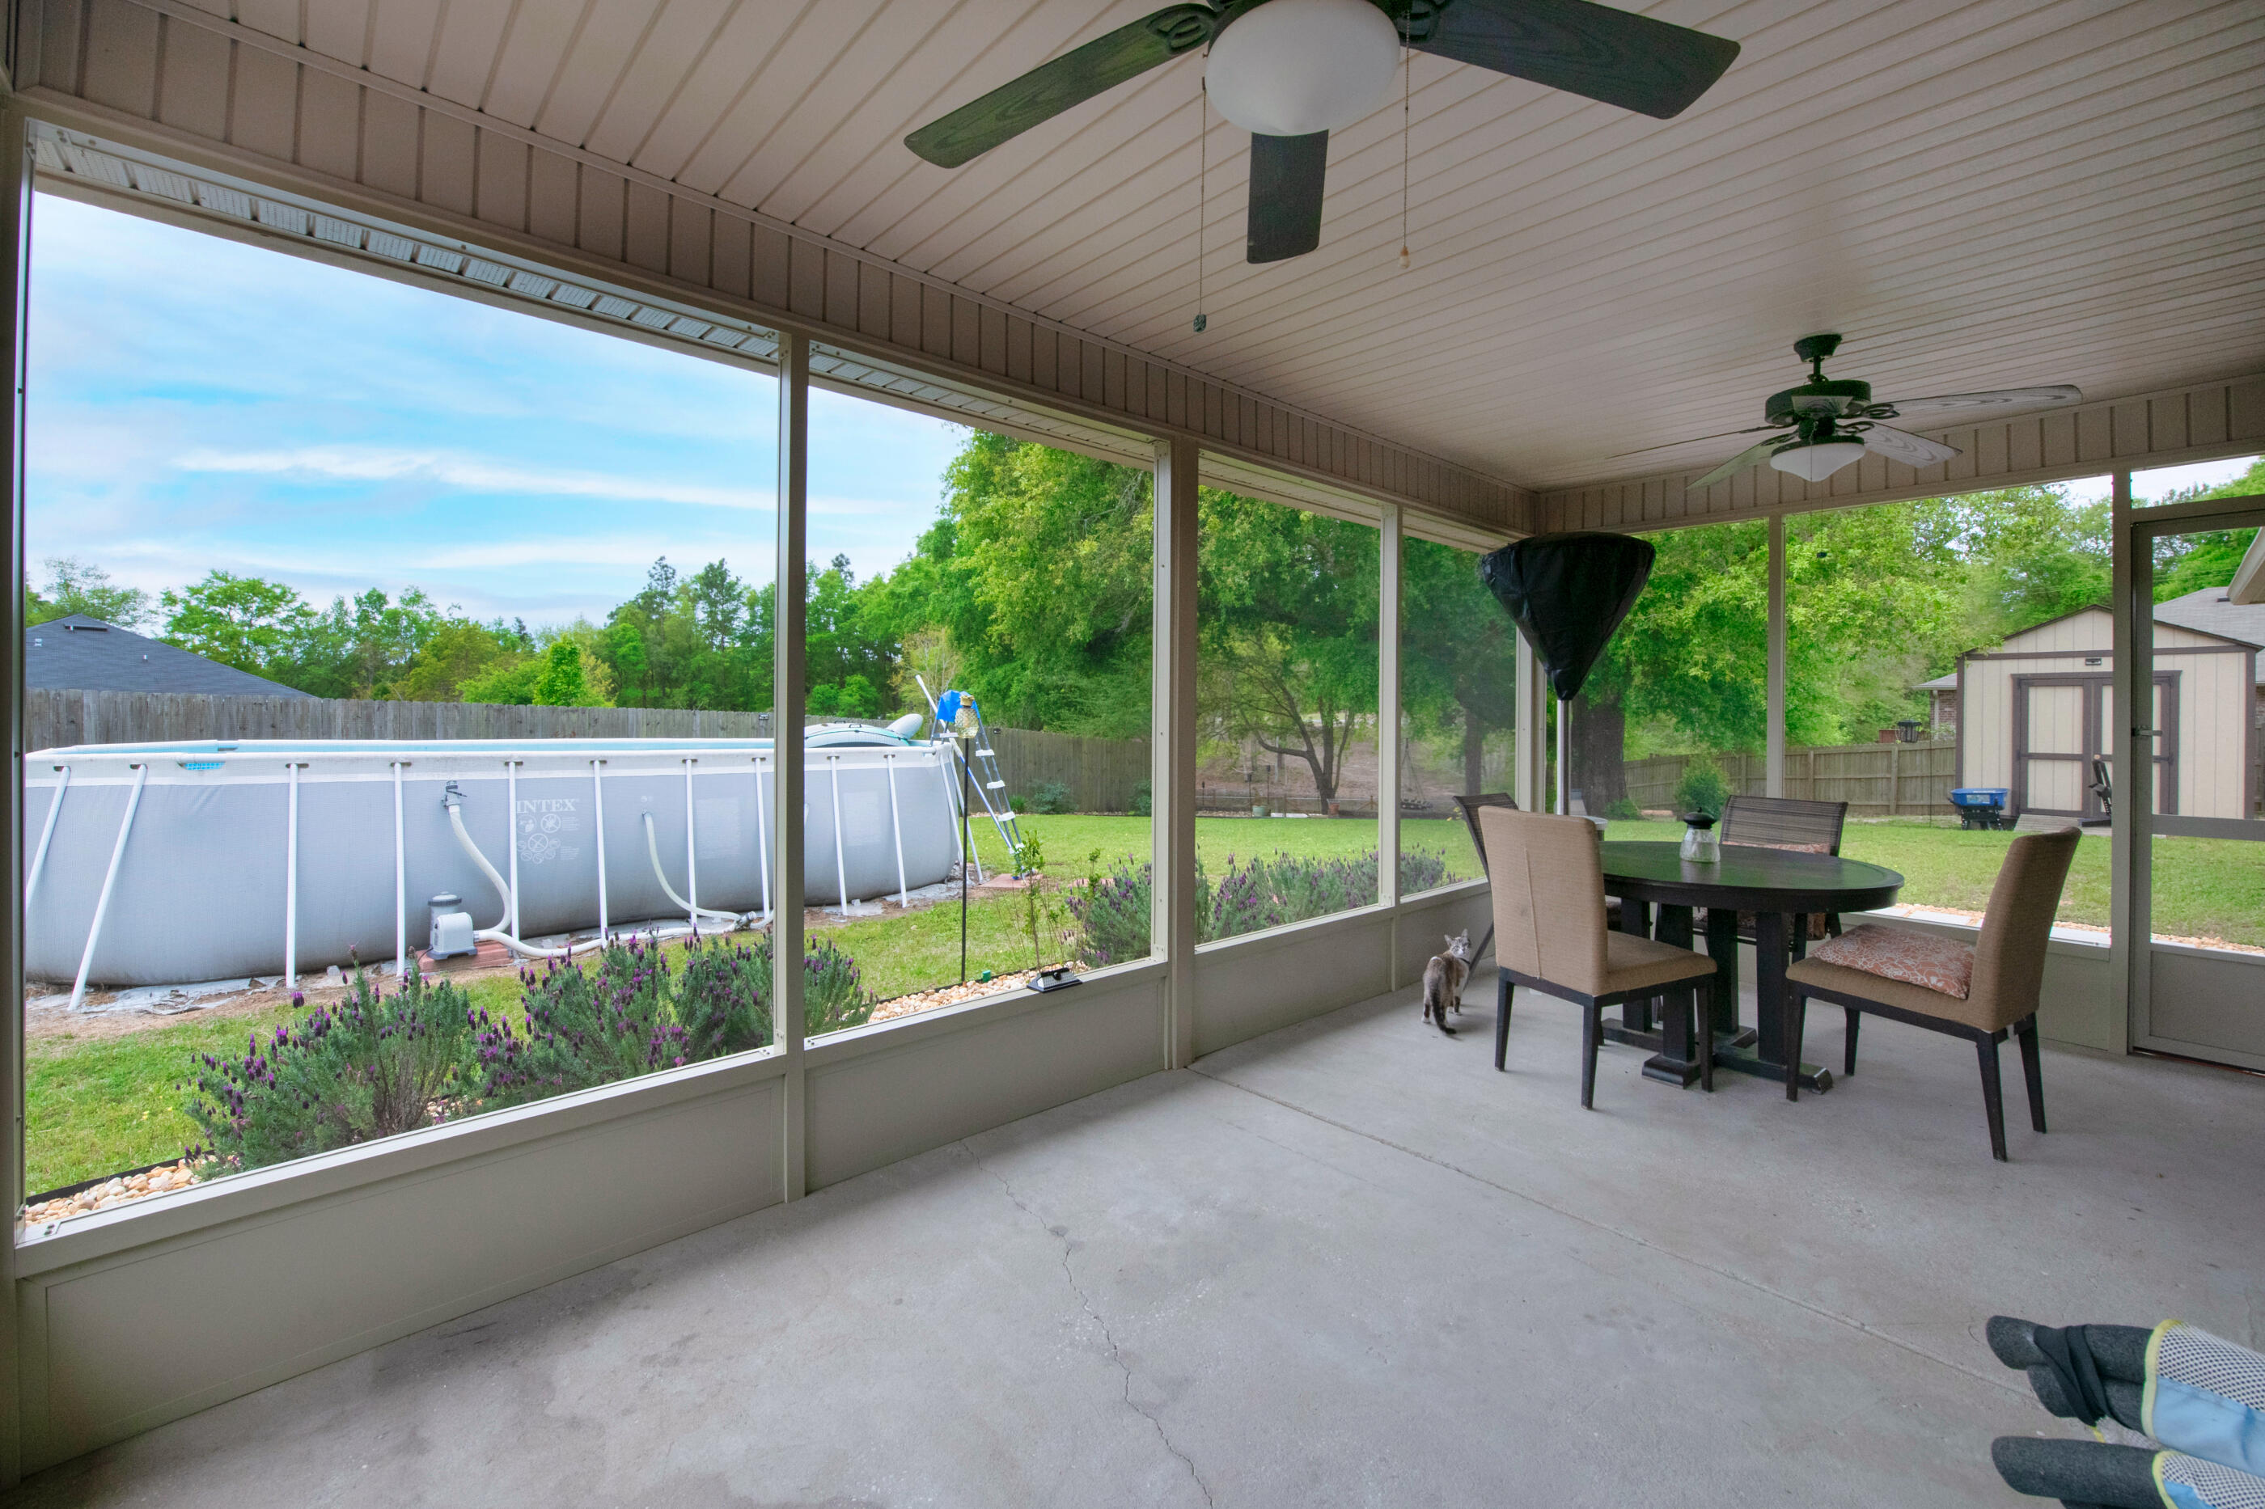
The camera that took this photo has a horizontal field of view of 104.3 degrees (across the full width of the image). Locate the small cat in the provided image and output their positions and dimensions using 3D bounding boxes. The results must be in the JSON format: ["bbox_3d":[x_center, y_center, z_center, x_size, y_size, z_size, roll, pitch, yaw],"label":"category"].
[{"bbox_3d":[1.414,0.998,3.931,0.160,0.370,0.410,1,2,38],"label":"small cat"}]

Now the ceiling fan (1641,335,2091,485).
[{"bbox_3d":[2.406,-1.211,3.090,1.270,0.510,1.270,-1,2,-41],"label":"ceiling fan"}]

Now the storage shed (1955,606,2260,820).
[{"bbox_3d":[15.501,-0.669,14.211,3.200,3.170,3.100,-1,2,-44],"label":"storage shed"}]

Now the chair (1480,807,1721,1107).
[{"bbox_3d":[1.695,0.704,3.221,0.640,1.000,0.480,-1,2,-24],"label":"chair"}]

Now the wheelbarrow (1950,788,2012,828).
[{"bbox_3d":[12.139,0.785,12.600,0.550,0.600,0.720,-1,2,-41],"label":"wheelbarrow"}]

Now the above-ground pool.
[{"bbox_3d":[-4.402,0.535,7.381,6.350,1.240,3.400,-1,2,-41],"label":"above-ground pool"}]

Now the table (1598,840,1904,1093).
[{"bbox_3d":[2.204,0.810,3.484,1.310,0.775,1.310,-1,2,-41],"label":"table"}]

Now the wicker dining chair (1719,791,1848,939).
[{"bbox_3d":[2.828,0.701,4.045,0.650,0.965,0.530,-1,2,-29],"label":"wicker dining chair"}]

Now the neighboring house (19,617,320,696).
[{"bbox_3d":[-38.200,-1.350,32.000,14.000,5.600,14.000,-1,2,-41],"label":"neighboring house"}]

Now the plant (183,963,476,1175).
[{"bbox_3d":[-2.428,0.970,2.690,0.680,0.660,0.660,-1,2,-41],"label":"plant"}]

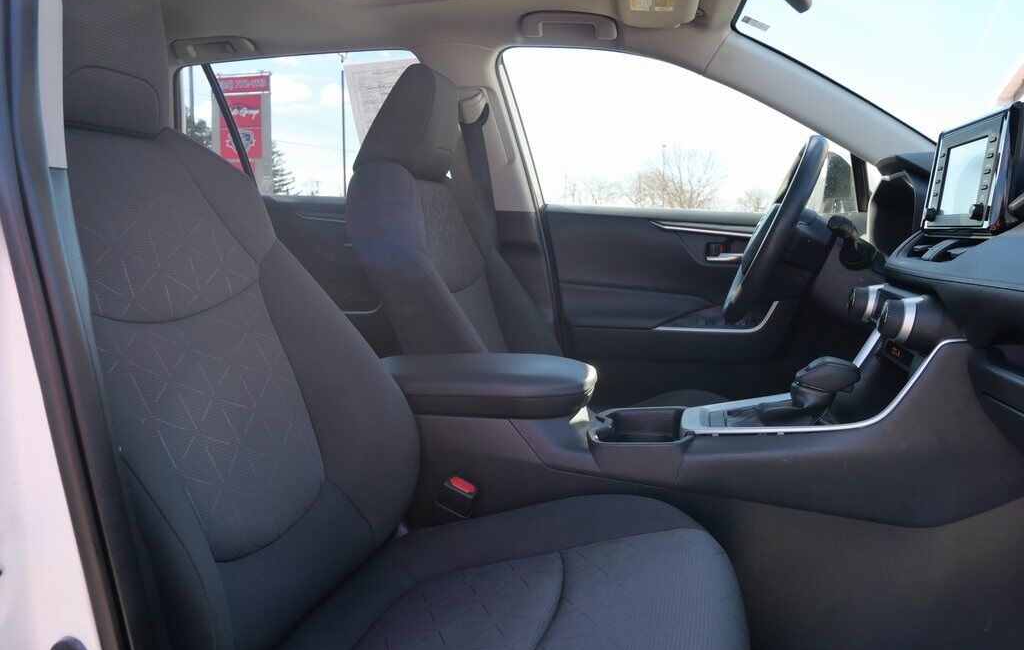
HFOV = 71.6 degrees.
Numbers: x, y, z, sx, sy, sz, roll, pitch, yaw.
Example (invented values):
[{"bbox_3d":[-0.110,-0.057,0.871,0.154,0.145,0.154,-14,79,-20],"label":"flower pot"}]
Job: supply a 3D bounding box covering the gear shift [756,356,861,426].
[{"bbox_3d":[0.402,0.087,0.961,0.130,0.096,0.070,1,8,14],"label":"gear shift"}]

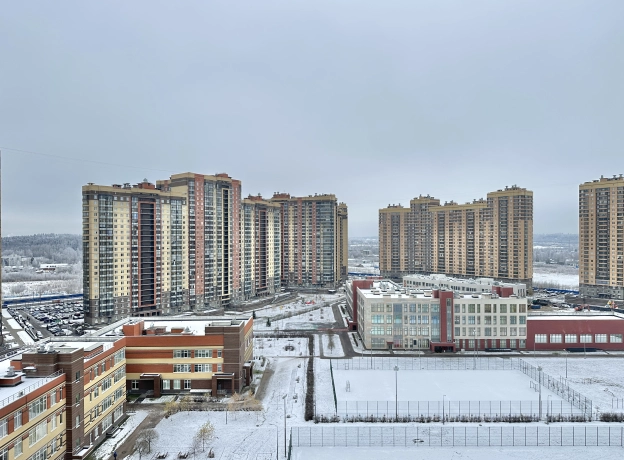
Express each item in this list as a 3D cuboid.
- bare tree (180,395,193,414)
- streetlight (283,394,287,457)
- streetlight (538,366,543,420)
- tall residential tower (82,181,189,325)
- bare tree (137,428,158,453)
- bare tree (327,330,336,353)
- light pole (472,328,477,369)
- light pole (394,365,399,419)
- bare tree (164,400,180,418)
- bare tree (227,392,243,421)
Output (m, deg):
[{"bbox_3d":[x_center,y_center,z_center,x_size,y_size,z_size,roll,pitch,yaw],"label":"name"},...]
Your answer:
[{"bbox_3d":[-28.770,40.438,99.966,2.770,4.734,2.770,0,-1,0],"label":"bare tree"},{"bbox_3d":[-5.042,36.602,80.790,0.600,11.685,1.100,-1,-1,30],"label":"streetlight"},{"bbox_3d":[50.779,36.343,96.351,1.100,12.189,0.800,0,-1,0],"label":"streetlight"},{"bbox_3d":[-91.828,10.825,227.382,16.500,67.994,50.745,-1,-1,42],"label":"tall residential tower"},{"bbox_3d":[-31.129,40.258,82.622,3.929,4.634,3.929,0,-1,0],"label":"bare tree"},{"bbox_3d":[6.835,39.507,152.023,3.425,7.756,3.425,0,-1,0],"label":"bare tree"},{"bbox_3d":[50.388,36.865,133.877,1.100,12.189,0.800,0,-1,0],"label":"light pole"},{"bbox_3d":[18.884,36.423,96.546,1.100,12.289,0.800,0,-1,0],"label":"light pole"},{"bbox_3d":[-31.334,40.511,97.172,3.425,4.533,3.425,0,-1,0],"label":"bare tree"},{"bbox_3d":[-17.279,39.647,97.051,3.425,6.145,3.425,0,-1,0],"label":"bare tree"}]

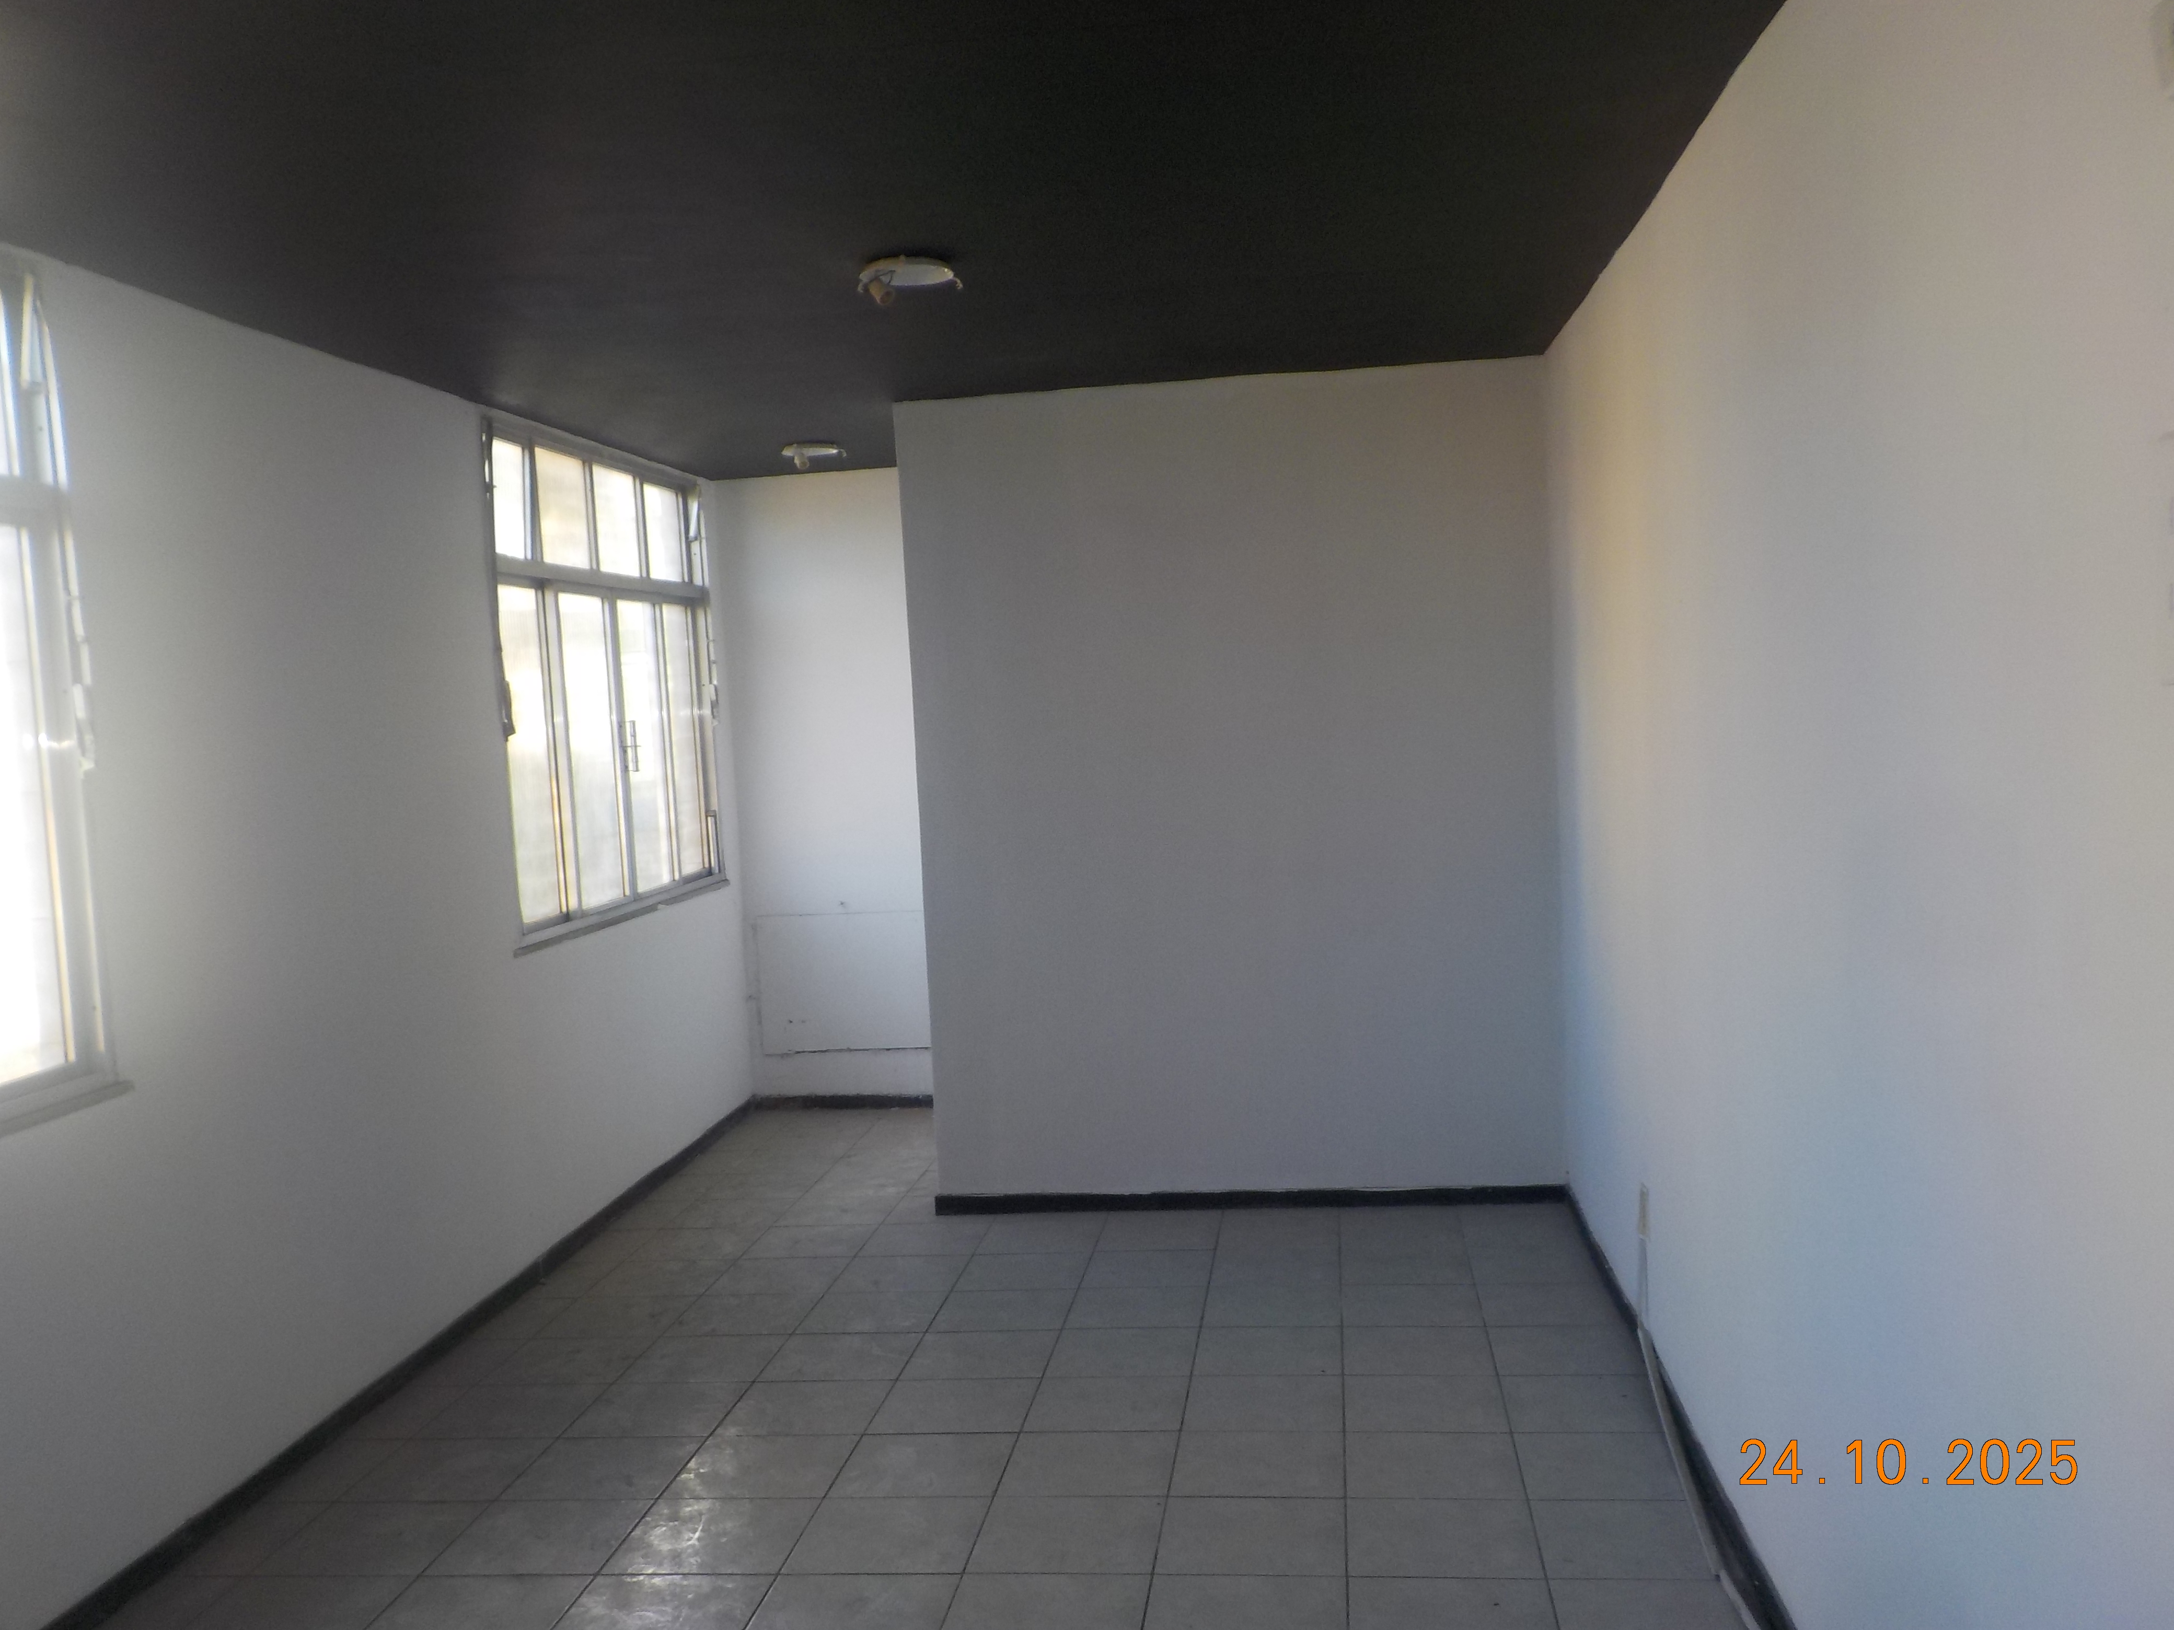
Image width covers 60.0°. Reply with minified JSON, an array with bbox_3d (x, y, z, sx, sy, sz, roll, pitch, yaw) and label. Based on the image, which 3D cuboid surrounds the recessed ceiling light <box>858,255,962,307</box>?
[{"bbox_3d":[-0.372,-1.108,3.928,0.205,0.076,0.200,-3,4,7],"label":"recessed ceiling light"}]

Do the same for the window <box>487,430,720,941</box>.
[{"bbox_3d":[-1.573,-0.432,6.282,0.100,1.468,1.831,-3,4,7],"label":"window"}]

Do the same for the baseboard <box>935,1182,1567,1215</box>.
[{"bbox_3d":[0.481,1.176,5.753,1.920,0.062,0.018,-3,4,7],"label":"baseboard"}]

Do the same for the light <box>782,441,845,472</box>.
[{"bbox_3d":[-0.957,-1.244,6.558,0.205,0.076,0.200,-3,4,7],"label":"light"}]

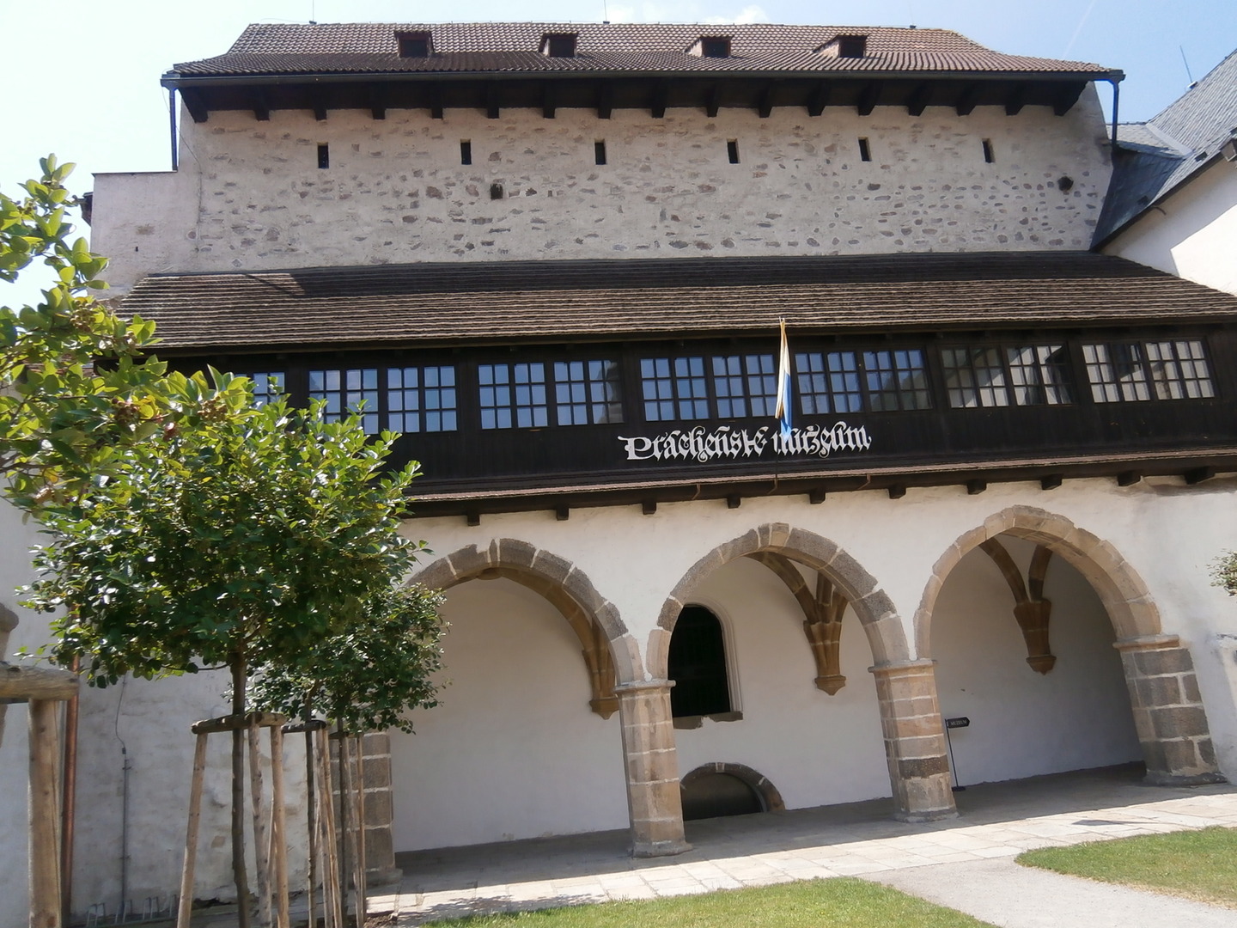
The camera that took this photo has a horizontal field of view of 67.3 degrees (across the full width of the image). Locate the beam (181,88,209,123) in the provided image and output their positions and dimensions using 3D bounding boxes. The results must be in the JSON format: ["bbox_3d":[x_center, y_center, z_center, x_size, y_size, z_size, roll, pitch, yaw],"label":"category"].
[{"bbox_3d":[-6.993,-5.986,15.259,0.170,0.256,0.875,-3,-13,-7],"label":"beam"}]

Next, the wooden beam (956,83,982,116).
[{"bbox_3d":[7.199,-7.441,19.049,0.200,0.270,0.620,-3,-13,-9],"label":"wooden beam"}]

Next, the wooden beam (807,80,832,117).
[{"bbox_3d":[3.733,-6.683,16.919,0.226,0.220,0.890,-3,-12,-8],"label":"wooden beam"}]

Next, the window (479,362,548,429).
[{"bbox_3d":[-1.392,-0.913,12.381,0.930,0.942,0.088,-3,-13,-7],"label":"window"}]

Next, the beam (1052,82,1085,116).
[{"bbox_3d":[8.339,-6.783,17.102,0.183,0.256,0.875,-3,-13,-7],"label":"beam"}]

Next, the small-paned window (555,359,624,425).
[{"bbox_3d":[-0.431,-1.078,13.901,0.992,1.008,0.080,-3,-13,-9],"label":"small-paned window"}]

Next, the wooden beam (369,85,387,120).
[{"bbox_3d":[-4.472,-6.679,17.220,0.200,0.270,0.620,-3,-13,-9],"label":"wooden beam"}]

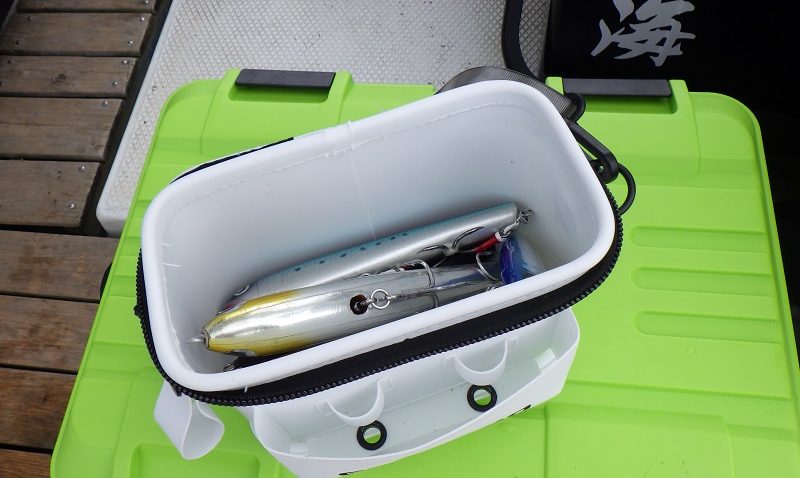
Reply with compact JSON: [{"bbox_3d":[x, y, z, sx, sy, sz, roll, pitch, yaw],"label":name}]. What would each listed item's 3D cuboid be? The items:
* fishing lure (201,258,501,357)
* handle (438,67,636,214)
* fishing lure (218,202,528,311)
[{"bbox_3d":[-0.022,0.041,0.375,0.177,0.035,0.033,-9,63,-16],"label":"fishing lure"},{"bbox_3d":[0.079,-0.061,0.386,0.130,0.042,0.052,39,72,19],"label":"handle"},{"bbox_3d":[-0.012,0.011,0.410,0.212,0.025,0.027,-17,107,-14],"label":"fishing lure"}]

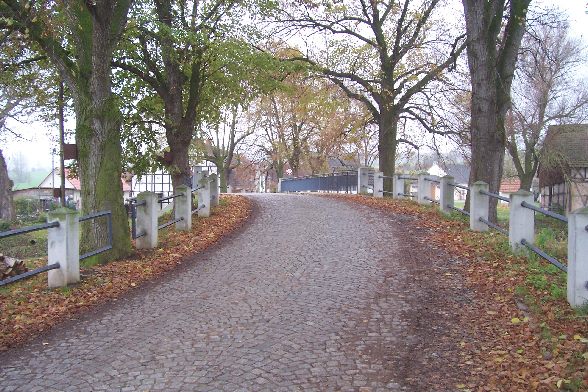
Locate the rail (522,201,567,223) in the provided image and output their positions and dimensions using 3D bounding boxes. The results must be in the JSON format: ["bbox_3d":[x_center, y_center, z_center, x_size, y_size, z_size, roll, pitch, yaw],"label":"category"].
[{"bbox_3d":[3.190,0.218,6.970,0.060,0.060,2.570,0,4,10],"label":"rail"}]

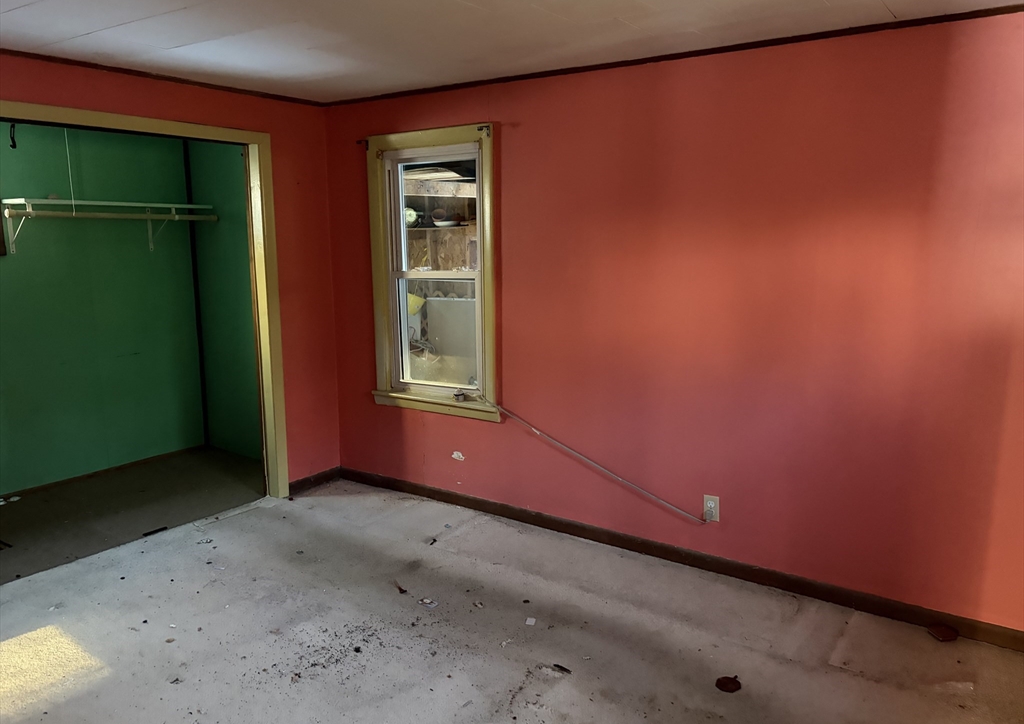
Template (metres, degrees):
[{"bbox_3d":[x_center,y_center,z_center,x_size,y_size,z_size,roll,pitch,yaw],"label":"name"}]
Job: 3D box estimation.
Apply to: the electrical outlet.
[{"bbox_3d":[0.900,0.659,3.472,0.071,0.115,0.011,6,12,34],"label":"electrical outlet"}]

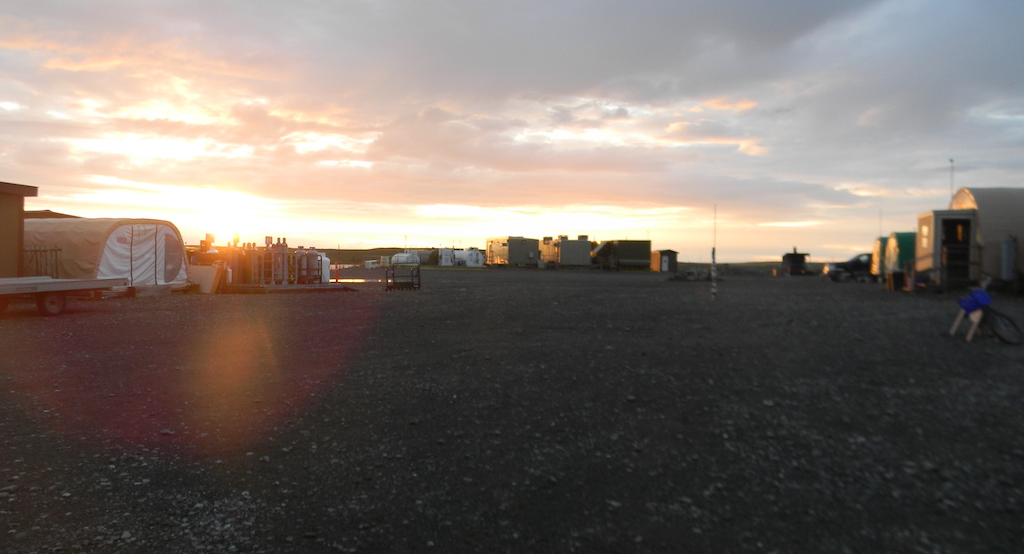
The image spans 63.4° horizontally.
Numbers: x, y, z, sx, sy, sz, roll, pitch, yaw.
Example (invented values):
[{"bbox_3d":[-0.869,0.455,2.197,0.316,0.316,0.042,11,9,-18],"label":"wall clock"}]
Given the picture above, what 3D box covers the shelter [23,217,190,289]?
[{"bbox_3d":[-21.005,-1.106,38.618,9.000,3.100,6.200,0,1,13],"label":"shelter"}]

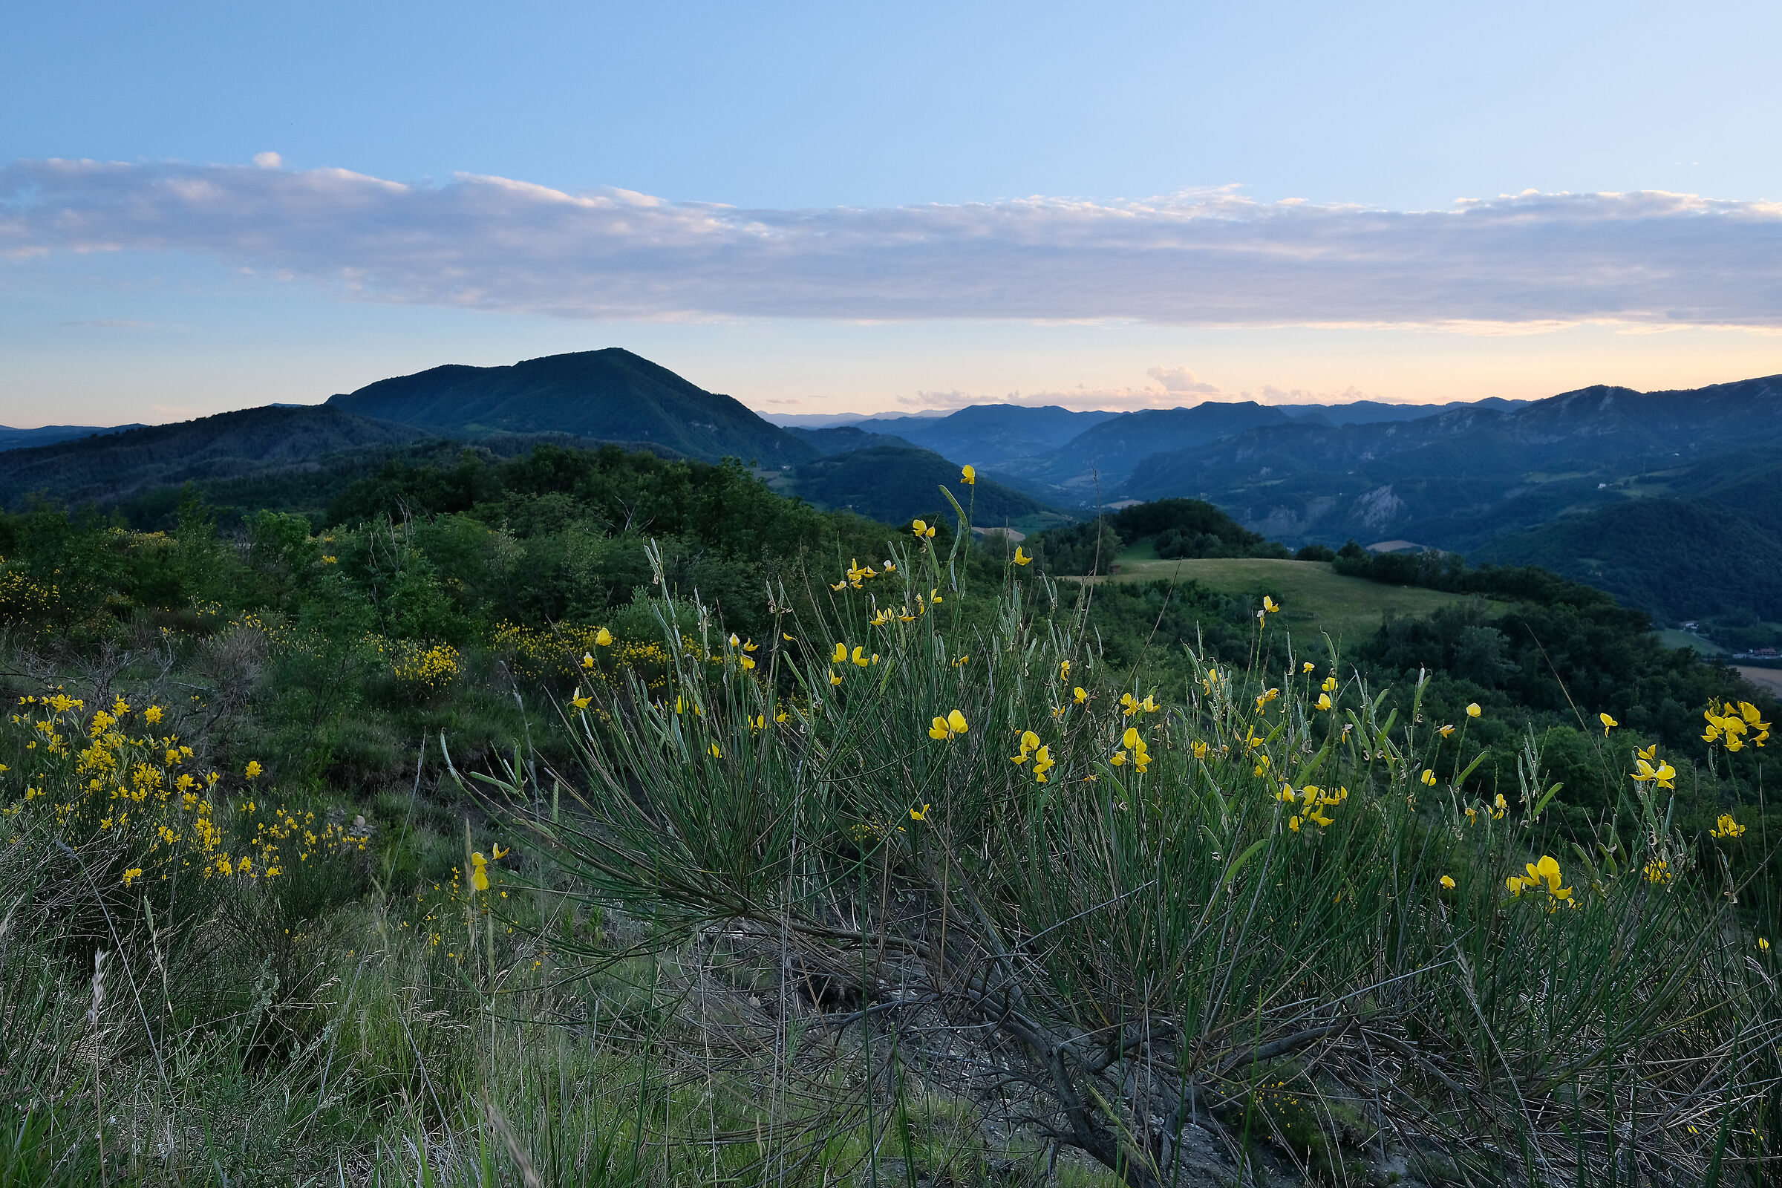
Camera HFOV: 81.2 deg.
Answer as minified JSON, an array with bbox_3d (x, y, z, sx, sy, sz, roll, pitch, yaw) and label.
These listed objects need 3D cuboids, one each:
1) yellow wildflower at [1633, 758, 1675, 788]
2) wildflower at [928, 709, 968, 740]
[{"bbox_3d":[0.895,0.210,1.220,0.044,0.036,0.036,5,10,28],"label":"yellow wildflower"},{"bbox_3d":[0.067,0.154,1.220,0.045,0.035,0.034,0,9,3],"label":"wildflower"}]

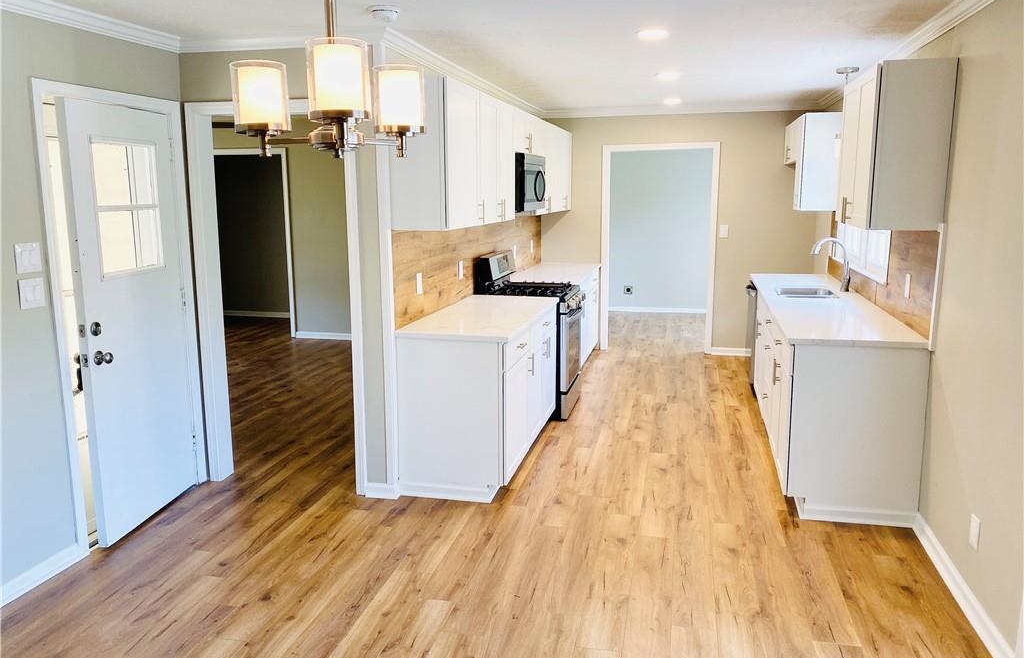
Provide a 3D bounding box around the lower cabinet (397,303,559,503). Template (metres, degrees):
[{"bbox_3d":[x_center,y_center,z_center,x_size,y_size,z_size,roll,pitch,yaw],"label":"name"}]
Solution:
[{"bbox_3d":[-0.143,0.348,4.739,0.625,0.914,1.445,2,10,14],"label":"lower cabinet"}]

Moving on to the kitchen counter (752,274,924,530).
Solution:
[{"bbox_3d":[1.946,0.333,4.876,0.600,0.894,2.303,2,10,13],"label":"kitchen counter"}]

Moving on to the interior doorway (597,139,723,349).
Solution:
[{"bbox_3d":[1.475,-0.792,7.739,1.127,2.075,0.130,2,10,14],"label":"interior doorway"}]

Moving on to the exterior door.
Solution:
[{"bbox_3d":[-1.881,-0.047,3.842,0.044,2.048,0.791,1,10,8],"label":"exterior door"}]

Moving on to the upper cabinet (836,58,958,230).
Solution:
[{"bbox_3d":[1.861,-0.878,3.795,0.327,0.732,0.830,2,10,14],"label":"upper cabinet"}]

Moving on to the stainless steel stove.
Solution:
[{"bbox_3d":[0.159,0.028,5.776,0.685,1.175,0.760,2,10,14],"label":"stainless steel stove"}]

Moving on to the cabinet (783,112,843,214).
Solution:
[{"bbox_3d":[2.566,-1.410,6.609,0.317,0.728,1.443,2,10,13],"label":"cabinet"}]

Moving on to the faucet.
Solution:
[{"bbox_3d":[2.254,-0.456,5.431,0.265,0.383,0.070,2,10,14],"label":"faucet"}]

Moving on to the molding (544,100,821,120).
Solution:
[{"bbox_3d":[1.602,-2.133,7.482,2.640,0.069,0.067,2,10,13],"label":"molding"}]

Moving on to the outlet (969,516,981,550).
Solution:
[{"bbox_3d":[1.777,0.776,2.944,0.008,0.121,0.077,2,10,13],"label":"outlet"}]

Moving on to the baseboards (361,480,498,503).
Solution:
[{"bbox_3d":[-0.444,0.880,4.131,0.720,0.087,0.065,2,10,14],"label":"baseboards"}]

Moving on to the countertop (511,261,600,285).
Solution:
[{"bbox_3d":[0.400,-0.511,7.089,0.626,0.029,1.911,2,10,13],"label":"countertop"}]

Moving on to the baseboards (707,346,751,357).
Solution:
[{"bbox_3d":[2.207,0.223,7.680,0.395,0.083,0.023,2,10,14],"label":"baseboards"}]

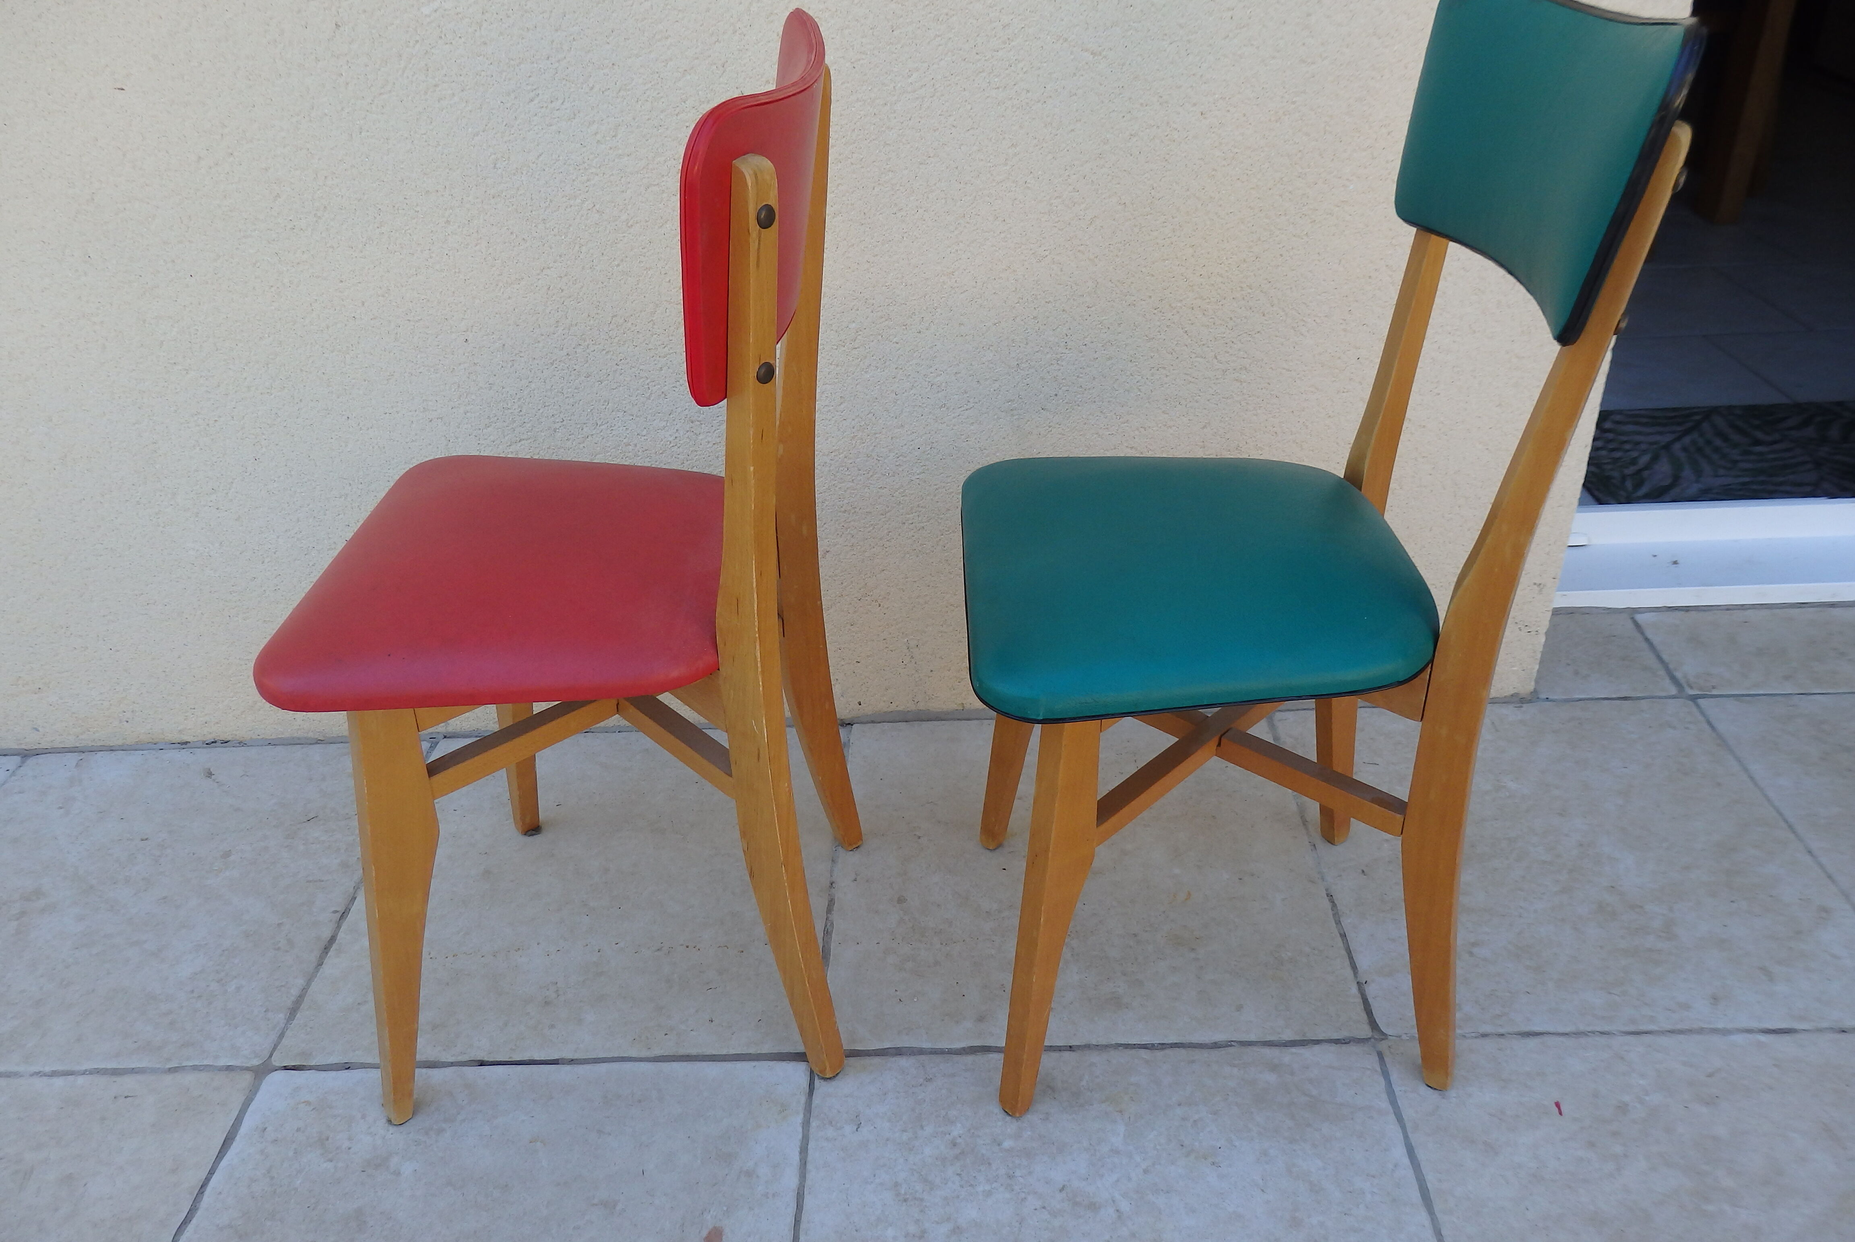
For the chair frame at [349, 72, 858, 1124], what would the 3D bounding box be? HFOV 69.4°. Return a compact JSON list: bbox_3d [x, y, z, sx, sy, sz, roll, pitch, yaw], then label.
[{"bbox_3d":[-0.270,-0.007,1.109,0.421,0.783,0.386,-1,31,3],"label":"chair frame"}]

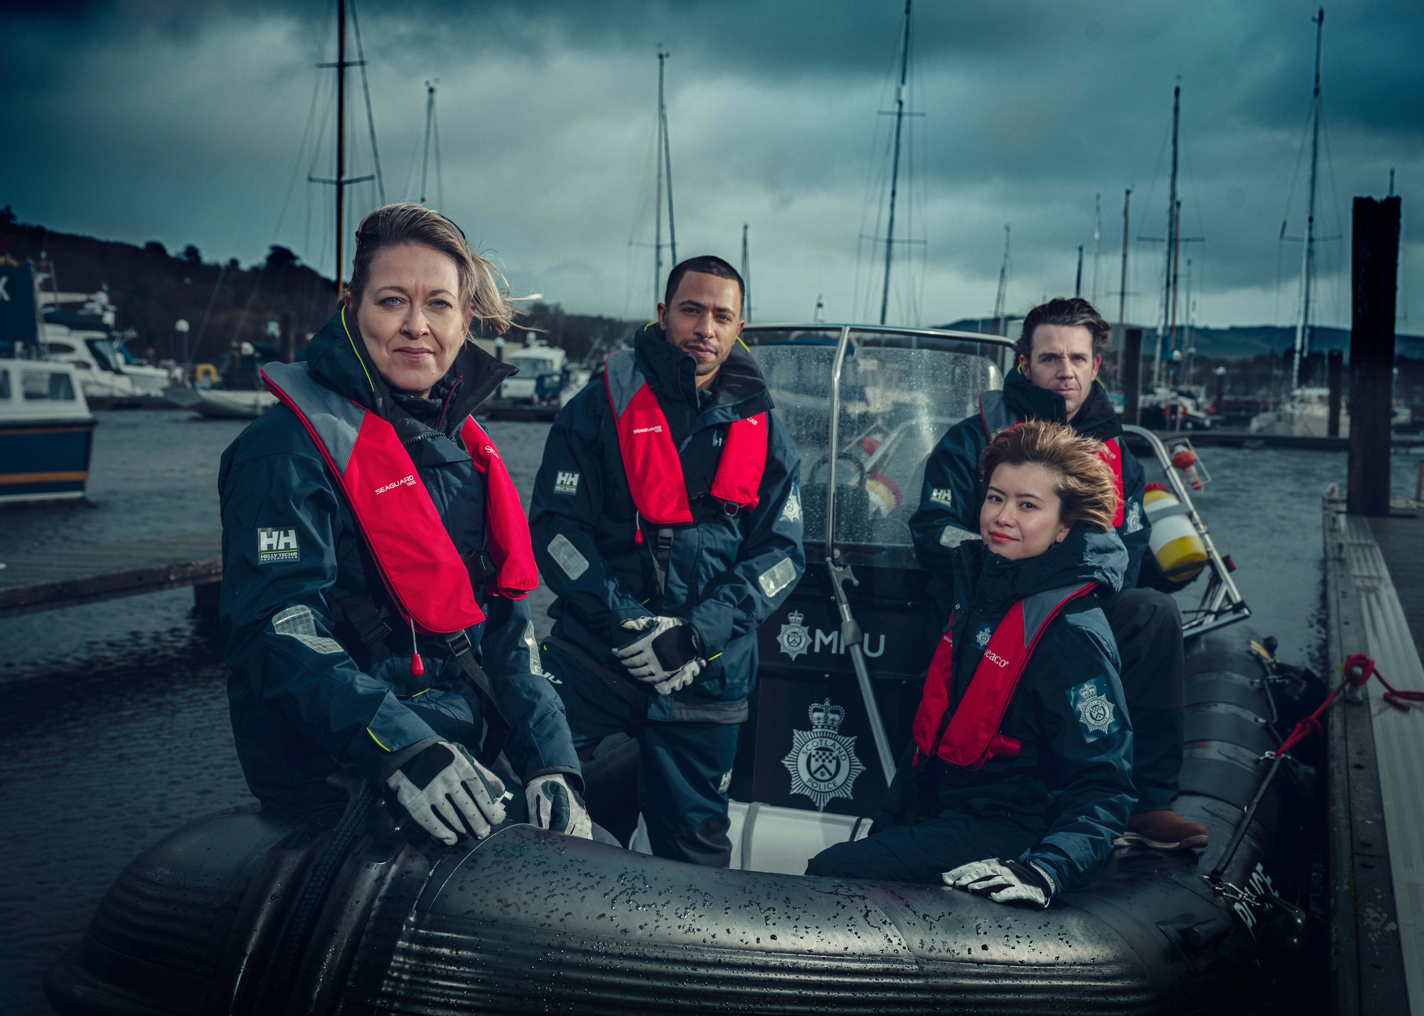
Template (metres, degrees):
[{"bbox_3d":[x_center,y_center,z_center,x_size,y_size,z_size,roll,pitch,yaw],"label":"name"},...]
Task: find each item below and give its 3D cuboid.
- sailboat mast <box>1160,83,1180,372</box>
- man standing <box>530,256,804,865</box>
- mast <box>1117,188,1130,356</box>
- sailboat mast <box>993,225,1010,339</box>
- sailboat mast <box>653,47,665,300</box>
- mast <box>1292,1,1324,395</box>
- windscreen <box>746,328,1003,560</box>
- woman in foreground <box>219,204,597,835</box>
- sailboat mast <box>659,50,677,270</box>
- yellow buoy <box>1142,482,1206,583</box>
[{"bbox_3d":[16.036,-9.762,59.629,0.180,10.280,0.180,3,4,0],"label":"sailboat mast"},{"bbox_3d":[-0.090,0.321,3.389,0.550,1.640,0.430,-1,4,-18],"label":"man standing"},{"bbox_3d":[19.389,-10.775,79.692,0.200,8.520,0.200,2,4,0],"label":"mast"},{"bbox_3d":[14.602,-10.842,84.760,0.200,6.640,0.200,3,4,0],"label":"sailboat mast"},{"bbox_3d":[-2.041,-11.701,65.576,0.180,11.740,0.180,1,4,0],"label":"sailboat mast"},{"bbox_3d":[19.917,-10.270,56.543,0.180,12.640,0.180,2,4,0],"label":"mast"},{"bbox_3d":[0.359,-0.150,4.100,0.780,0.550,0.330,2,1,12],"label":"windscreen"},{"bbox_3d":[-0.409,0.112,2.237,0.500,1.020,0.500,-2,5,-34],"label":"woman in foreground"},{"bbox_3d":[-1.543,-11.380,64.626,0.180,10.380,0.180,-4,4,0],"label":"sailboat mast"},{"bbox_3d":[1.612,0.087,5.900,0.175,0.330,0.175,-25,3,0],"label":"yellow buoy"}]

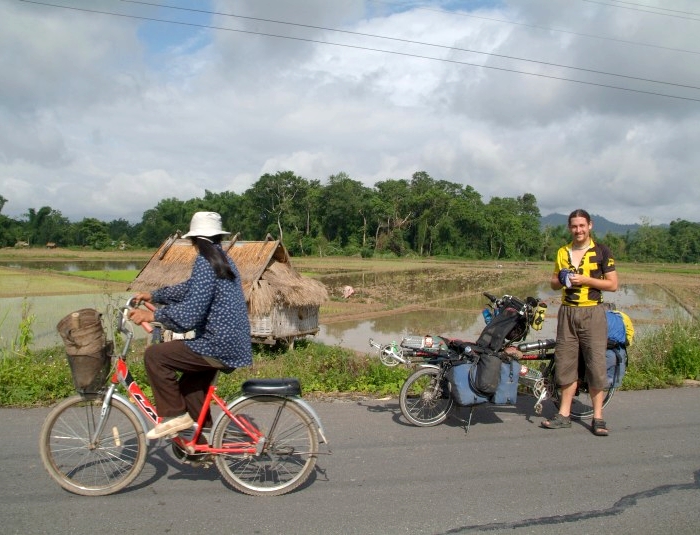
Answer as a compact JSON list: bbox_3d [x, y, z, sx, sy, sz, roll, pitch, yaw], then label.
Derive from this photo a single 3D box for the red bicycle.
[{"bbox_3d":[-0.944,0.785,3.518,1.670,1.120,0.580,1,2,-5],"label":"red bicycle"}]

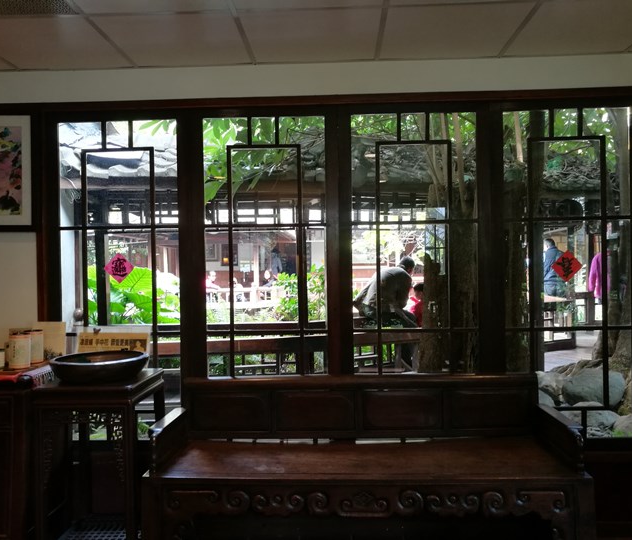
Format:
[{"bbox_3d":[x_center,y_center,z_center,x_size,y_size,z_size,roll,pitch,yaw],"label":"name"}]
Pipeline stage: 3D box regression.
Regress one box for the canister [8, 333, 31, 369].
[{"bbox_3d":[-1.318,0.360,2.501,0.086,0.149,0.086,-1,0,-10],"label":"canister"}]

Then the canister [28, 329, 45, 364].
[{"bbox_3d":[-1.328,0.360,2.641,0.086,0.149,0.086,-1,0,-12],"label":"canister"}]

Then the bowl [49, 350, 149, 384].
[{"bbox_3d":[-0.975,0.443,2.550,0.421,0.090,0.421,-1,0,0],"label":"bowl"}]

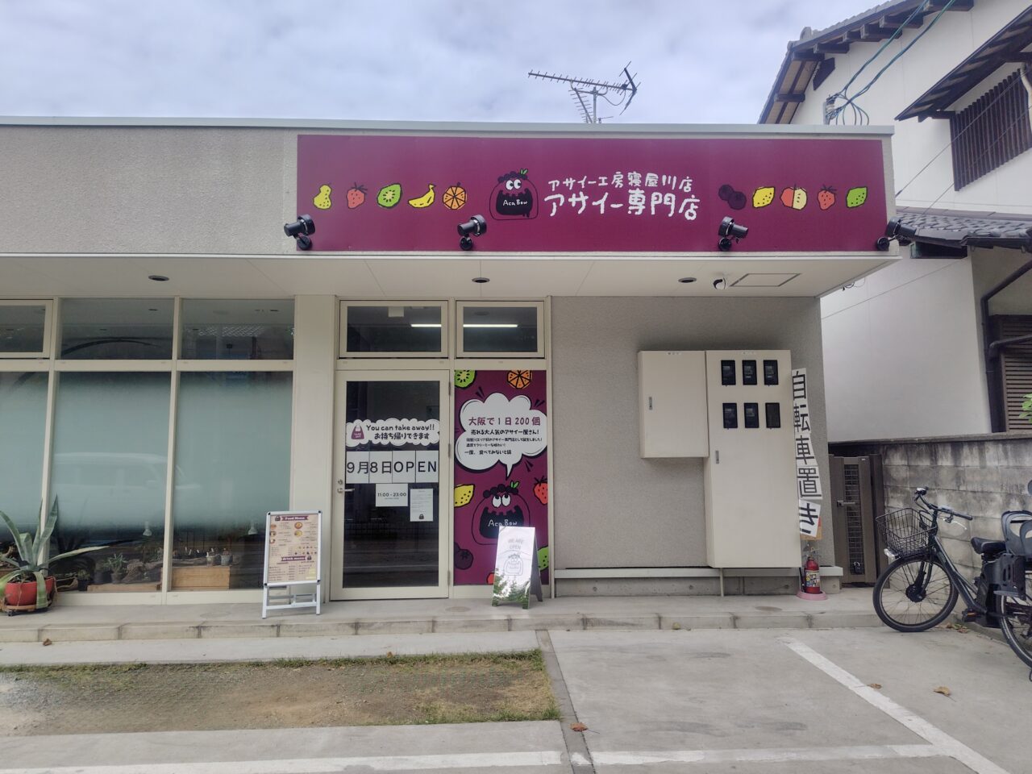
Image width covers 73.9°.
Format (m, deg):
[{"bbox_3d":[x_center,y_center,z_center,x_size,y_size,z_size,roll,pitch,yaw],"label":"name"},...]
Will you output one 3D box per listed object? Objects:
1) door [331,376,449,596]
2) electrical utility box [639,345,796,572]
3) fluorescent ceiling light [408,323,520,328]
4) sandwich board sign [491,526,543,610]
[{"bbox_3d":[-1.141,0.889,6.369,1.070,2.095,0.060,0,-6,-2],"label":"door"},{"bbox_3d":[1.886,0.656,6.403,1.425,2.000,0.180,0,-6,-2],"label":"electrical utility box"},{"bbox_3d":[-0.591,-0.708,7.901,1.230,0.055,0.080,0,-6,-2],"label":"fluorescent ceiling light"},{"bbox_3d":[0.017,1.587,6.102,0.343,0.669,0.344,-3,-6,23],"label":"sandwich board sign"}]

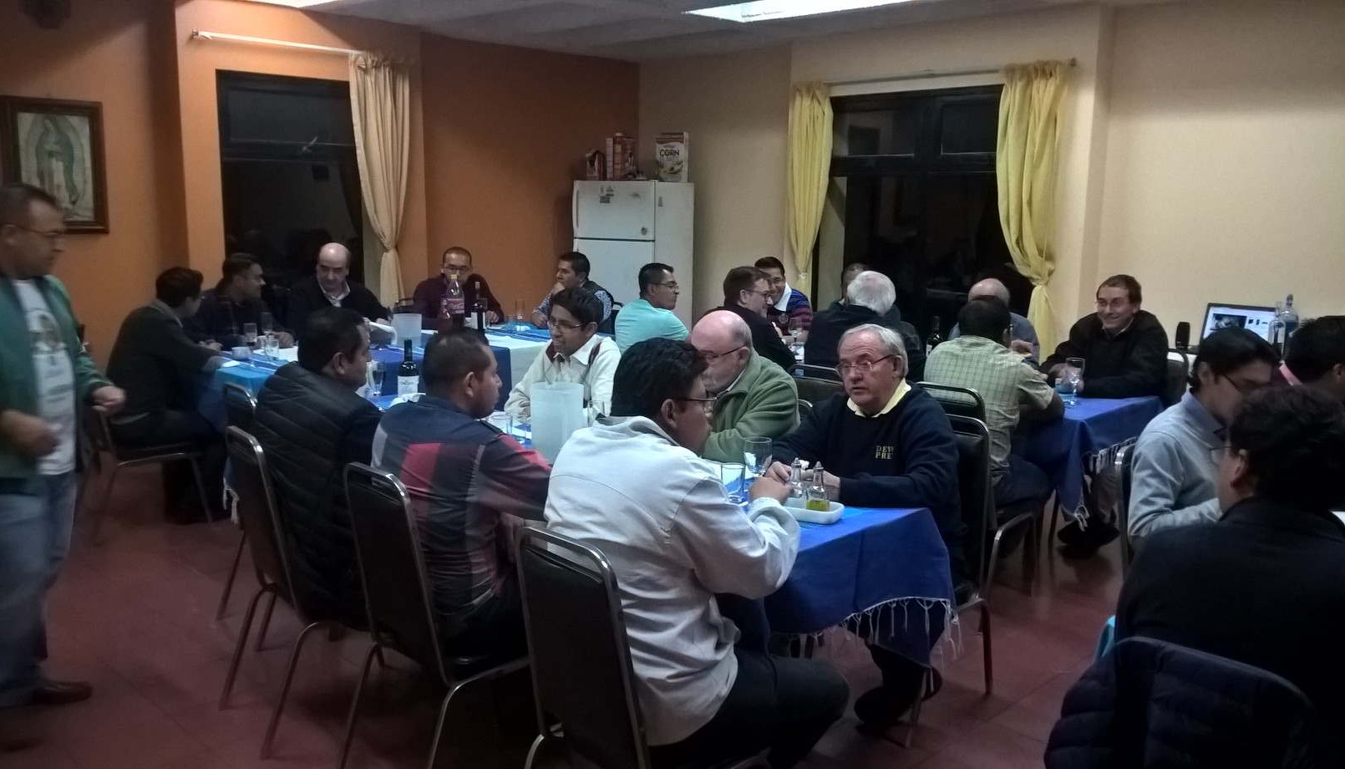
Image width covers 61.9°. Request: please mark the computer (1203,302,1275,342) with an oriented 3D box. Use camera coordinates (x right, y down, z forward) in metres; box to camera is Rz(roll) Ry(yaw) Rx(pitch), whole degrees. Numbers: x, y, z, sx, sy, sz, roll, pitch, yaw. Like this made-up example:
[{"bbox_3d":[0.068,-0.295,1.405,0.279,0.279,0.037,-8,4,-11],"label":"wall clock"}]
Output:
[{"bbox_3d":[2.663,-0.268,5.324,0.320,0.240,0.375,-8,13,-44],"label":"computer"}]

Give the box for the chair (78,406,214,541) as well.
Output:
[{"bbox_3d":[-2.551,0.243,5.318,0.550,0.880,0.450,-8,12,-44],"label":"chair"}]

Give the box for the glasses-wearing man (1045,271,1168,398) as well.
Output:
[{"bbox_3d":[1.903,0.154,4.967,0.570,1.260,0.750,8,12,38],"label":"glasses-wearing man"}]

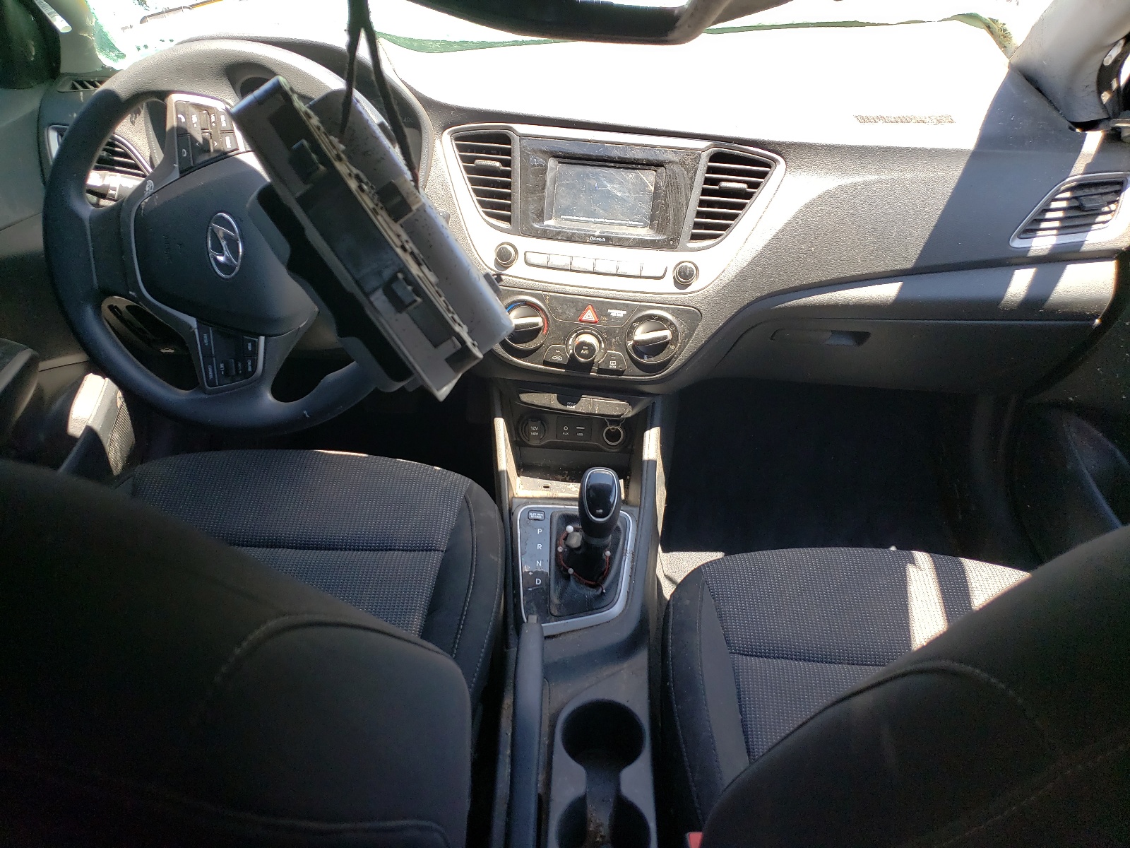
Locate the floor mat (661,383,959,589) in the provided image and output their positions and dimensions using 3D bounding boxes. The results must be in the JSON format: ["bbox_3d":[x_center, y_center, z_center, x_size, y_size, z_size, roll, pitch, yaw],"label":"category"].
[{"bbox_3d":[0.395,0.112,1.415,0.470,0.070,0.560,2,44,1],"label":"floor mat"}]

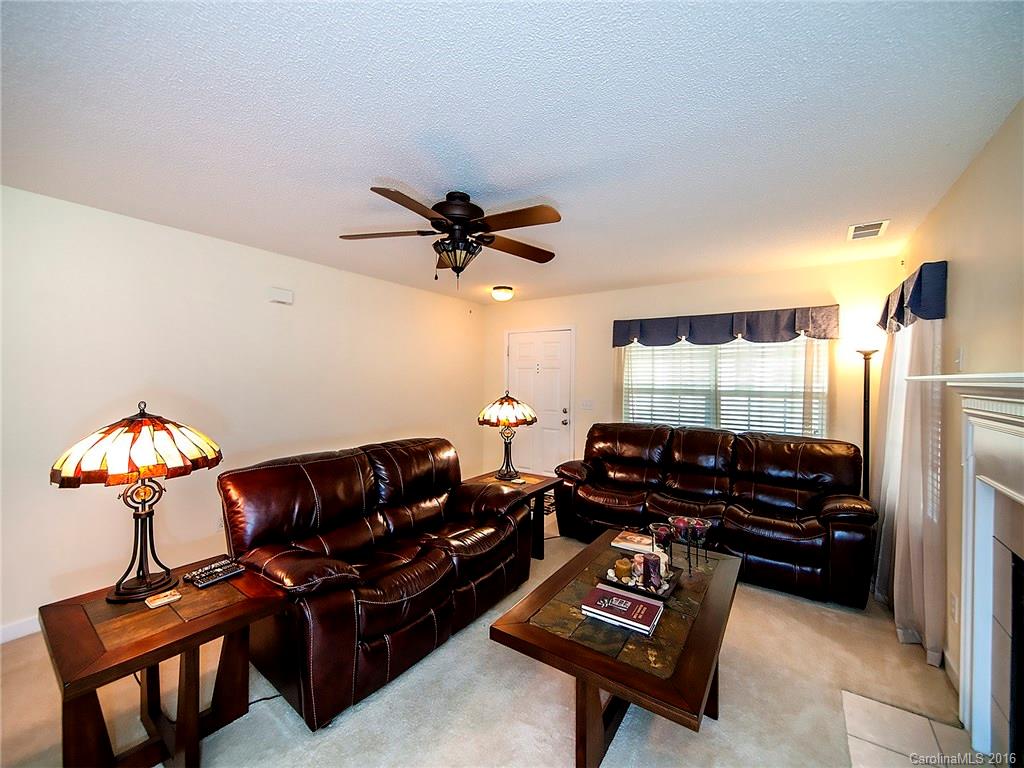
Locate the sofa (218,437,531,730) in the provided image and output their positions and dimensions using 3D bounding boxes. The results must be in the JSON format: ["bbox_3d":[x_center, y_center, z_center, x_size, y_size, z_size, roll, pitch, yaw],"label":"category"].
[{"bbox_3d":[-0.696,0.906,2.565,0.970,0.980,1.640,1,1,33],"label":"sofa"}]

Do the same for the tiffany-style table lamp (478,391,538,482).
[{"bbox_3d":[-0.028,0.427,3.530,0.500,0.725,0.500,0,1,0],"label":"tiffany-style table lamp"}]

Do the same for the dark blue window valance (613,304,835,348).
[{"bbox_3d":[1.945,-0.538,4.039,1.954,0.300,0.110,1,1,33],"label":"dark blue window valance"}]

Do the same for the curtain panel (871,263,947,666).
[{"bbox_3d":[2.501,0.377,2.683,0.160,2.060,1.310,1,1,33],"label":"curtain panel"}]

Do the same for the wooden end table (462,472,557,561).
[{"bbox_3d":[-0.001,1.091,3.372,0.615,0.600,0.570,1,1,33],"label":"wooden end table"}]

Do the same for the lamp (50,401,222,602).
[{"bbox_3d":[-1.442,0.436,1.619,0.496,0.732,0.496,1,1,33],"label":"lamp"}]

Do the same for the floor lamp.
[{"bbox_3d":[2.763,0.567,3.236,0.240,1.690,0.240,1,1,33],"label":"floor lamp"}]

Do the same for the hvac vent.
[{"bbox_3d":[2.379,-1.018,2.777,0.200,0.020,0.360,1,1,33],"label":"hvac vent"}]

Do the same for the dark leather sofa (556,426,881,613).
[{"bbox_3d":[1.581,0.910,3.565,2.225,0.980,0.980,1,1,33],"label":"dark leather sofa"}]

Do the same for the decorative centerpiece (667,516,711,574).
[{"bbox_3d":[0.908,0.783,2.079,0.190,0.260,0.300,1,1,33],"label":"decorative centerpiece"}]

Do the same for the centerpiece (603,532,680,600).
[{"bbox_3d":[0.622,0.835,1.968,0.310,0.155,0.320,1,1,33],"label":"centerpiece"}]

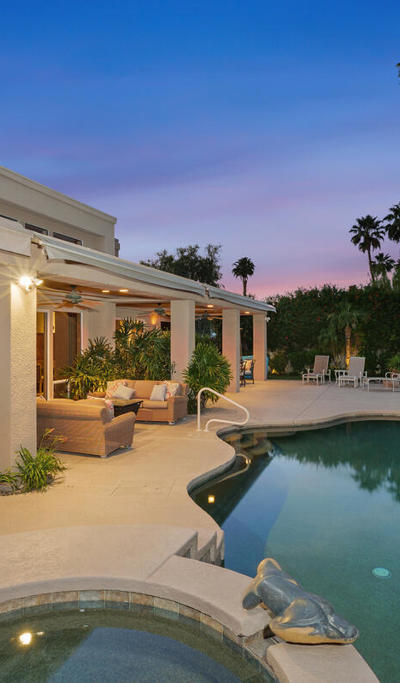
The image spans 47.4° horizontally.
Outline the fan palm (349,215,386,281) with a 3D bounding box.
[{"bbox_3d":[17.402,-6.023,47.000,3.500,14.185,3.500,0,1,22],"label":"fan palm"}]

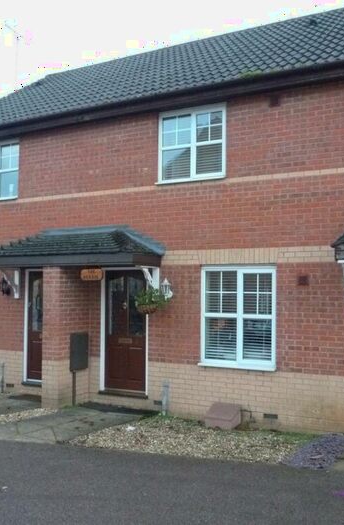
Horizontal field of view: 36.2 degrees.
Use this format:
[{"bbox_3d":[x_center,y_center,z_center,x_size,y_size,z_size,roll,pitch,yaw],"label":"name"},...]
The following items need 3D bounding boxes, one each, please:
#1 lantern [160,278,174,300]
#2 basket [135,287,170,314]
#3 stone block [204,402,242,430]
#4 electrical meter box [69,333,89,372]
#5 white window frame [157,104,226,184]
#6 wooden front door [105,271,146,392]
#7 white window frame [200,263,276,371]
[{"bbox_3d":[-0.056,0.406,7.973,0.160,0.330,0.240,-1,-4,27],"label":"lantern"},{"bbox_3d":[-0.307,0.597,8.265,0.470,0.430,0.440,-1,-4,27],"label":"basket"},{"bbox_3d":[0.773,2.228,7.626,0.420,0.280,0.460,-1,-4,27],"label":"stone block"},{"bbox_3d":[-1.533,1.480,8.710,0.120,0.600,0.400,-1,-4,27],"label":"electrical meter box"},{"bbox_3d":[0.298,-1.818,8.095,1.165,1.170,0.120,-1,-4,27],"label":"white window frame"},{"bbox_3d":[-0.776,1.142,8.832,0.800,2.000,0.080,-1,-4,27],"label":"wooden front door"},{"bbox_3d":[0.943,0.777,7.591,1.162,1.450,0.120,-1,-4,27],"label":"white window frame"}]

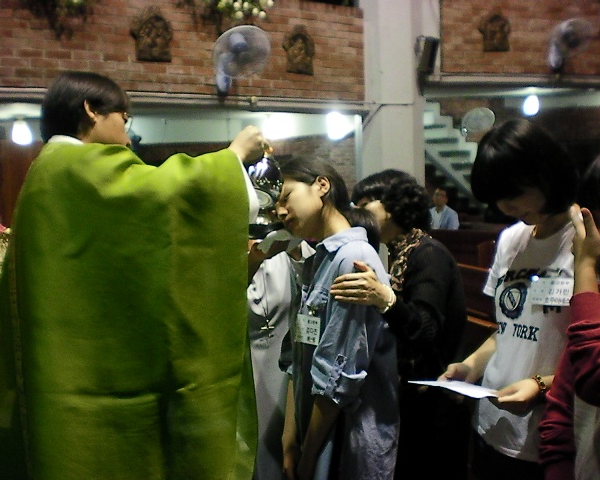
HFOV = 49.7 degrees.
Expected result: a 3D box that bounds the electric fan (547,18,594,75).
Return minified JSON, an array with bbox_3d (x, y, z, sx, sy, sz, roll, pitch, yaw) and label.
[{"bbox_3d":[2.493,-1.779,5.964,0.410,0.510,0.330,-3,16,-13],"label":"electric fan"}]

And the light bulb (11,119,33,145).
[{"bbox_3d":[-2.272,-0.885,5.280,0.150,0.190,0.150,-1,6,0],"label":"light bulb"}]

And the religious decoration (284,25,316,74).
[{"bbox_3d":[-0.013,-1.588,5.394,0.325,0.405,0.075,-5,7,-33],"label":"religious decoration"}]

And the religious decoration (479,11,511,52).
[{"bbox_3d":[1.783,-1.925,5.933,0.325,0.405,0.075,-3,6,-13],"label":"religious decoration"}]

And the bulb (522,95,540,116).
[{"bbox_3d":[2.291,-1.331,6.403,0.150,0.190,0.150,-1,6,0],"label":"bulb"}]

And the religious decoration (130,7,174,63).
[{"bbox_3d":[-1.077,-1.494,4.694,0.325,0.405,0.075,-5,7,-33],"label":"religious decoration"}]

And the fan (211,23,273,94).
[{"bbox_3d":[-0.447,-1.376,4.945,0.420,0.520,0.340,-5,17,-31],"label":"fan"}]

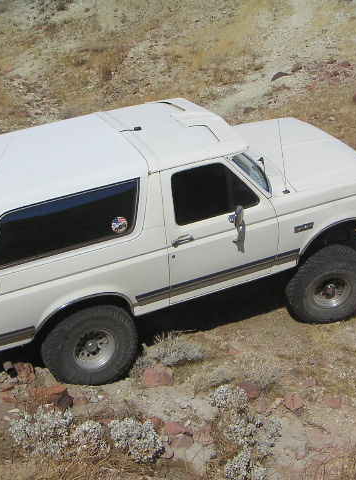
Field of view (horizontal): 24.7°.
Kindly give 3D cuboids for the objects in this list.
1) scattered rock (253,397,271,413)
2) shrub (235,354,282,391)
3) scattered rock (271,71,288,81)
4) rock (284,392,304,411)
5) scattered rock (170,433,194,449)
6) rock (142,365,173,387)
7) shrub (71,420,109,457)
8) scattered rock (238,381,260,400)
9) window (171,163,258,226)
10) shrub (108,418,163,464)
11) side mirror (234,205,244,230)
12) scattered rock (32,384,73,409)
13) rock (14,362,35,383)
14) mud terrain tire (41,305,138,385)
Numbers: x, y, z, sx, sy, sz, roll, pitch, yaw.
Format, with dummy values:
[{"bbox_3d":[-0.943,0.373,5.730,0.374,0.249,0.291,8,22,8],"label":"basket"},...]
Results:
[{"bbox_3d":[0.758,1.494,7.390,0.170,0.105,0.150,-2,30,0],"label":"scattered rock"},{"bbox_3d":[0.763,1.246,7.620,0.420,0.280,0.370,-2,28,0],"label":"shrub"},{"bbox_3d":[1.784,-2.892,14.300,0.310,0.150,0.240,-2,30,0],"label":"scattered rock"},{"bbox_3d":[1.062,1.472,7.416,0.185,0.120,0.170,-2,30,0],"label":"rock"},{"bbox_3d":[0.039,1.747,7.088,0.210,0.120,0.160,0,29,0],"label":"scattered rock"},{"bbox_3d":[-0.195,1.288,7.730,0.275,0.180,0.220,-2,28,0],"label":"rock"},{"bbox_3d":[-0.761,1.707,6.996,0.340,0.280,0.330,0,29,0],"label":"shrub"},{"bbox_3d":[0.664,1.399,7.559,0.205,0.130,0.180,-2,30,0],"label":"scattered rock"},{"bbox_3d":[0.342,-0.469,7.505,0.870,0.500,0.060,-16,17,-20],"label":"window"},{"bbox_3d":[-0.361,1.713,6.915,0.480,0.350,0.440,0,29,0],"label":"shrub"},{"bbox_3d":[0.566,-0.203,7.457,0.060,0.210,0.140,-15,32,-20],"label":"side mirror"},{"bbox_3d":[-1.149,1.433,7.446,0.370,0.180,0.260,-2,30,0],"label":"scattered rock"},{"bbox_3d":[-1.493,1.289,7.914,0.190,0.170,0.160,0,29,0],"label":"rock"},{"bbox_3d":[-0.826,0.995,7.657,0.860,0.860,0.300,-15,30,-20],"label":"mud terrain tire"}]

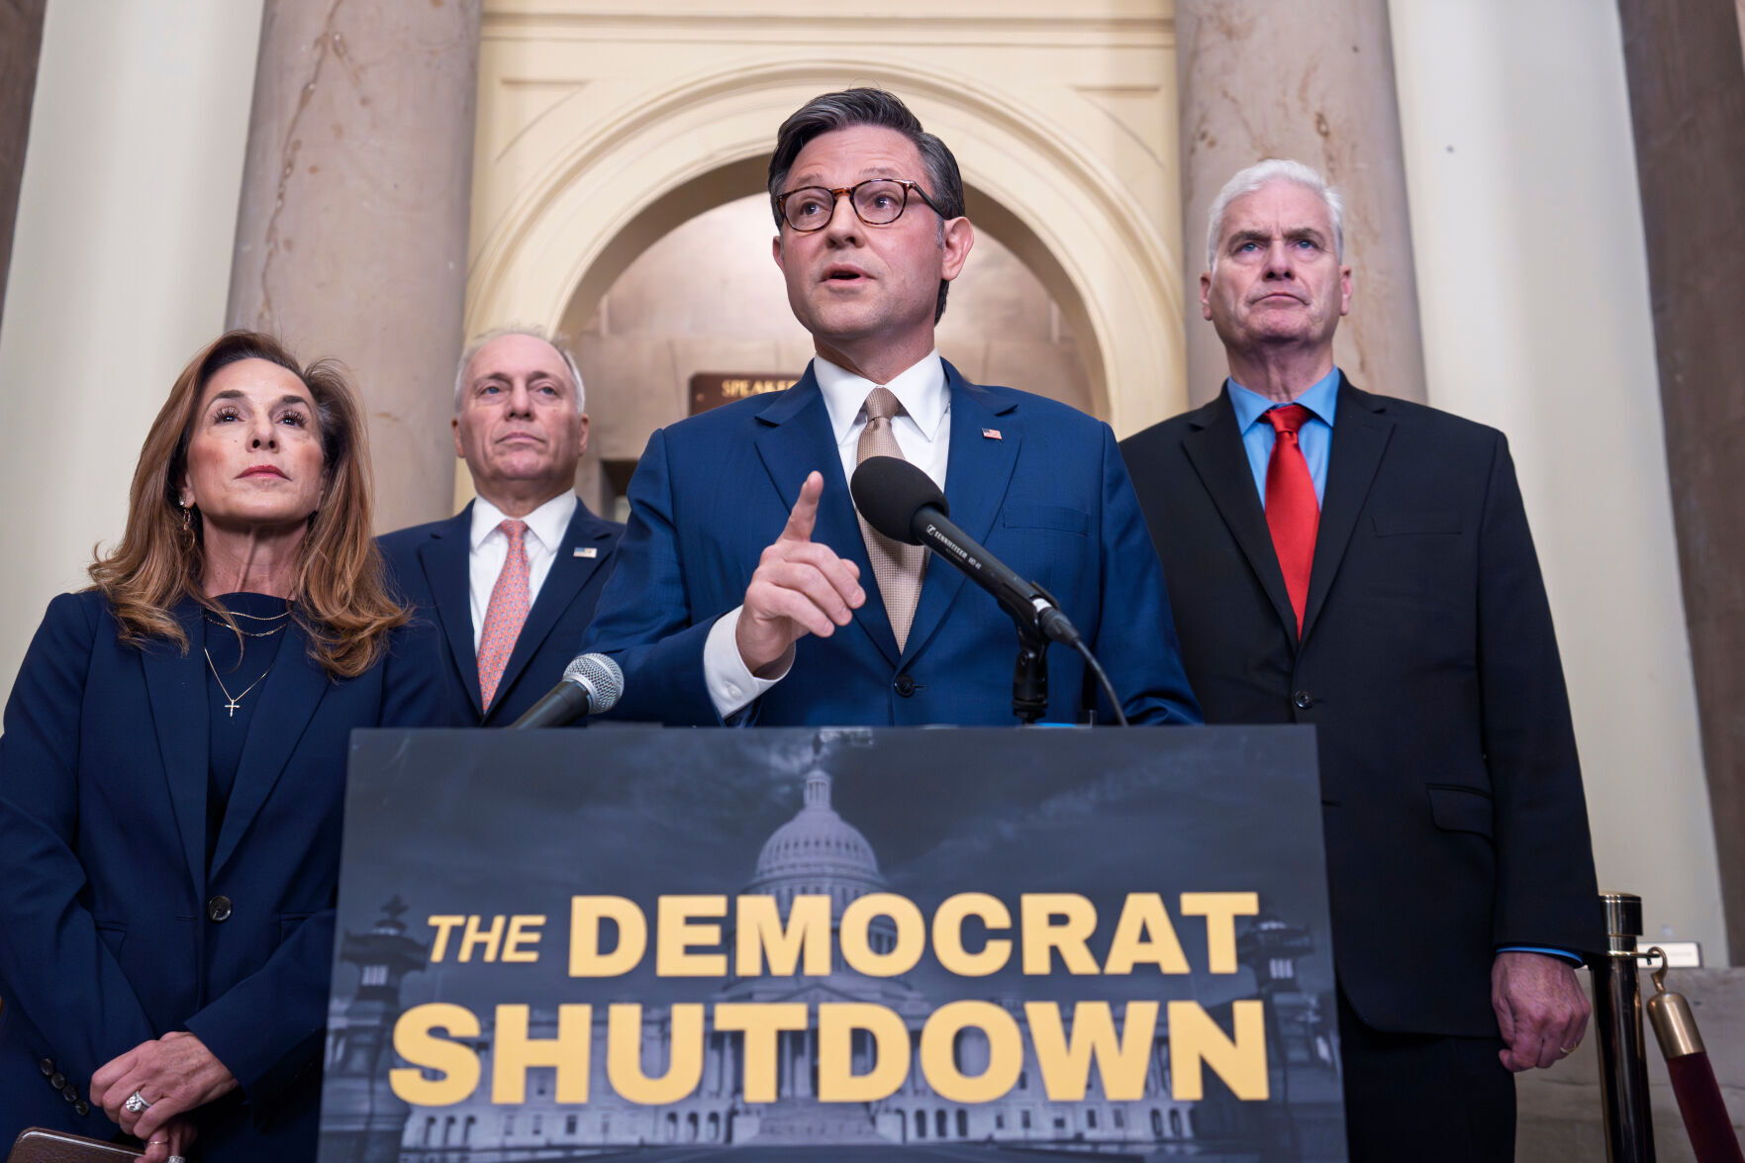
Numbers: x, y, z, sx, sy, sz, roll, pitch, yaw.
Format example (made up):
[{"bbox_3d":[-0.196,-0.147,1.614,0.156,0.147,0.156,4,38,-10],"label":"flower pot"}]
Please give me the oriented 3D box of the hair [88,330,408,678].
[{"bbox_3d":[-0.615,-0.085,1.741,0.305,0.390,0.260,6,-16,-21],"label":"hair"}]

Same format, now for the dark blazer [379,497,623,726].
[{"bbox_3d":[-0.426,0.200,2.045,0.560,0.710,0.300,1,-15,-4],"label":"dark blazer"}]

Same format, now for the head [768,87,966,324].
[{"bbox_3d":[-0.002,-0.344,1.590,0.175,0.245,0.215,-4,-5,15],"label":"head"}]

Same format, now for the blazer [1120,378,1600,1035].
[{"bbox_3d":[0.469,0.116,1.913,0.600,0.760,0.320,-3,-15,14],"label":"blazer"}]

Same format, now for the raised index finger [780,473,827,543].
[{"bbox_3d":[-0.056,-0.060,1.380,0.021,0.078,0.023,24,28,6],"label":"raised index finger"}]

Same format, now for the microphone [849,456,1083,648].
[{"bbox_3d":[0.075,-0.021,1.300,0.240,0.067,0.064,35,5,31],"label":"microphone"}]

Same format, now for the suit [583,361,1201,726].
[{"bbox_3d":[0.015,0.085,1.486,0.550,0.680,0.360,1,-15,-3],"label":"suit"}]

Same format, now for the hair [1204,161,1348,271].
[{"bbox_3d":[0.489,-0.435,2.060,0.170,0.175,0.200,-3,-15,13],"label":"hair"}]

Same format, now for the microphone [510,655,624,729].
[{"bbox_3d":[-0.264,0.115,1.361,0.165,0.051,0.051,-40,8,-31],"label":"microphone"}]

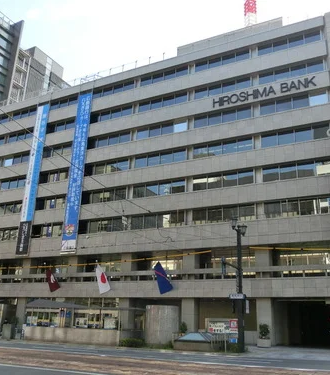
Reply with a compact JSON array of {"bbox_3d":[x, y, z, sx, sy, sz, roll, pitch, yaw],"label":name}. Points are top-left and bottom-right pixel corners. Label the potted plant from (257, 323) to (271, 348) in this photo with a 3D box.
[{"bbox_3d":[7.695,11.378,32.387,1.045,1.718,1.045,-8,-21,27],"label":"potted plant"}]

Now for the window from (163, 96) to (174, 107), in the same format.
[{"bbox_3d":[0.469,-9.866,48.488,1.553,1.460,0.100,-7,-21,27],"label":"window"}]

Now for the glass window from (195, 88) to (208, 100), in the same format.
[{"bbox_3d":[3.969,-10.250,46.134,1.513,1.427,0.150,-8,-21,27],"label":"glass window"}]

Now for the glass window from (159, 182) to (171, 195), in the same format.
[{"bbox_3d":[0.093,0.058,46.061,1.571,1.546,0.100,-8,-21,27],"label":"glass window"}]

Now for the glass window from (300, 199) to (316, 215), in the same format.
[{"bbox_3d":[13.404,1.949,39.450,1.500,1.662,0.100,-8,-21,27],"label":"glass window"}]

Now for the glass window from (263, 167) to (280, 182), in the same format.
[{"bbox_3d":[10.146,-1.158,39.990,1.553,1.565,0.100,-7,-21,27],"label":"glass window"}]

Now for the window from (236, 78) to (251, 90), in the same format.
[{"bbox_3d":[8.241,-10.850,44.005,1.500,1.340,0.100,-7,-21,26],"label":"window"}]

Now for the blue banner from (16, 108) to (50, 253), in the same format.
[{"bbox_3d":[-16.998,-1.501,54.228,2.036,20.659,0.100,-7,-21,27],"label":"blue banner"}]

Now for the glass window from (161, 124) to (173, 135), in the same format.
[{"bbox_3d":[0.291,-6.496,46.832,1.550,1.501,0.150,-8,-21,27],"label":"glass window"}]

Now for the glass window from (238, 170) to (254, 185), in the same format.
[{"bbox_3d":[8.377,-0.878,43.221,1.620,1.668,0.100,-8,-21,27],"label":"glass window"}]

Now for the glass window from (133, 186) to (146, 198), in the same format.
[{"bbox_3d":[-2.802,0.497,46.052,1.509,1.572,0.150,-8,-21,27],"label":"glass window"}]

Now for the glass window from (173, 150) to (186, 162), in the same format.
[{"bbox_3d":[1.734,-3.492,47.809,1.620,1.686,0.100,-8,-21,27],"label":"glass window"}]

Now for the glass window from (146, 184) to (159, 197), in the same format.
[{"bbox_3d":[-1.394,0.409,48.159,1.620,1.668,0.100,-8,-21,27],"label":"glass window"}]

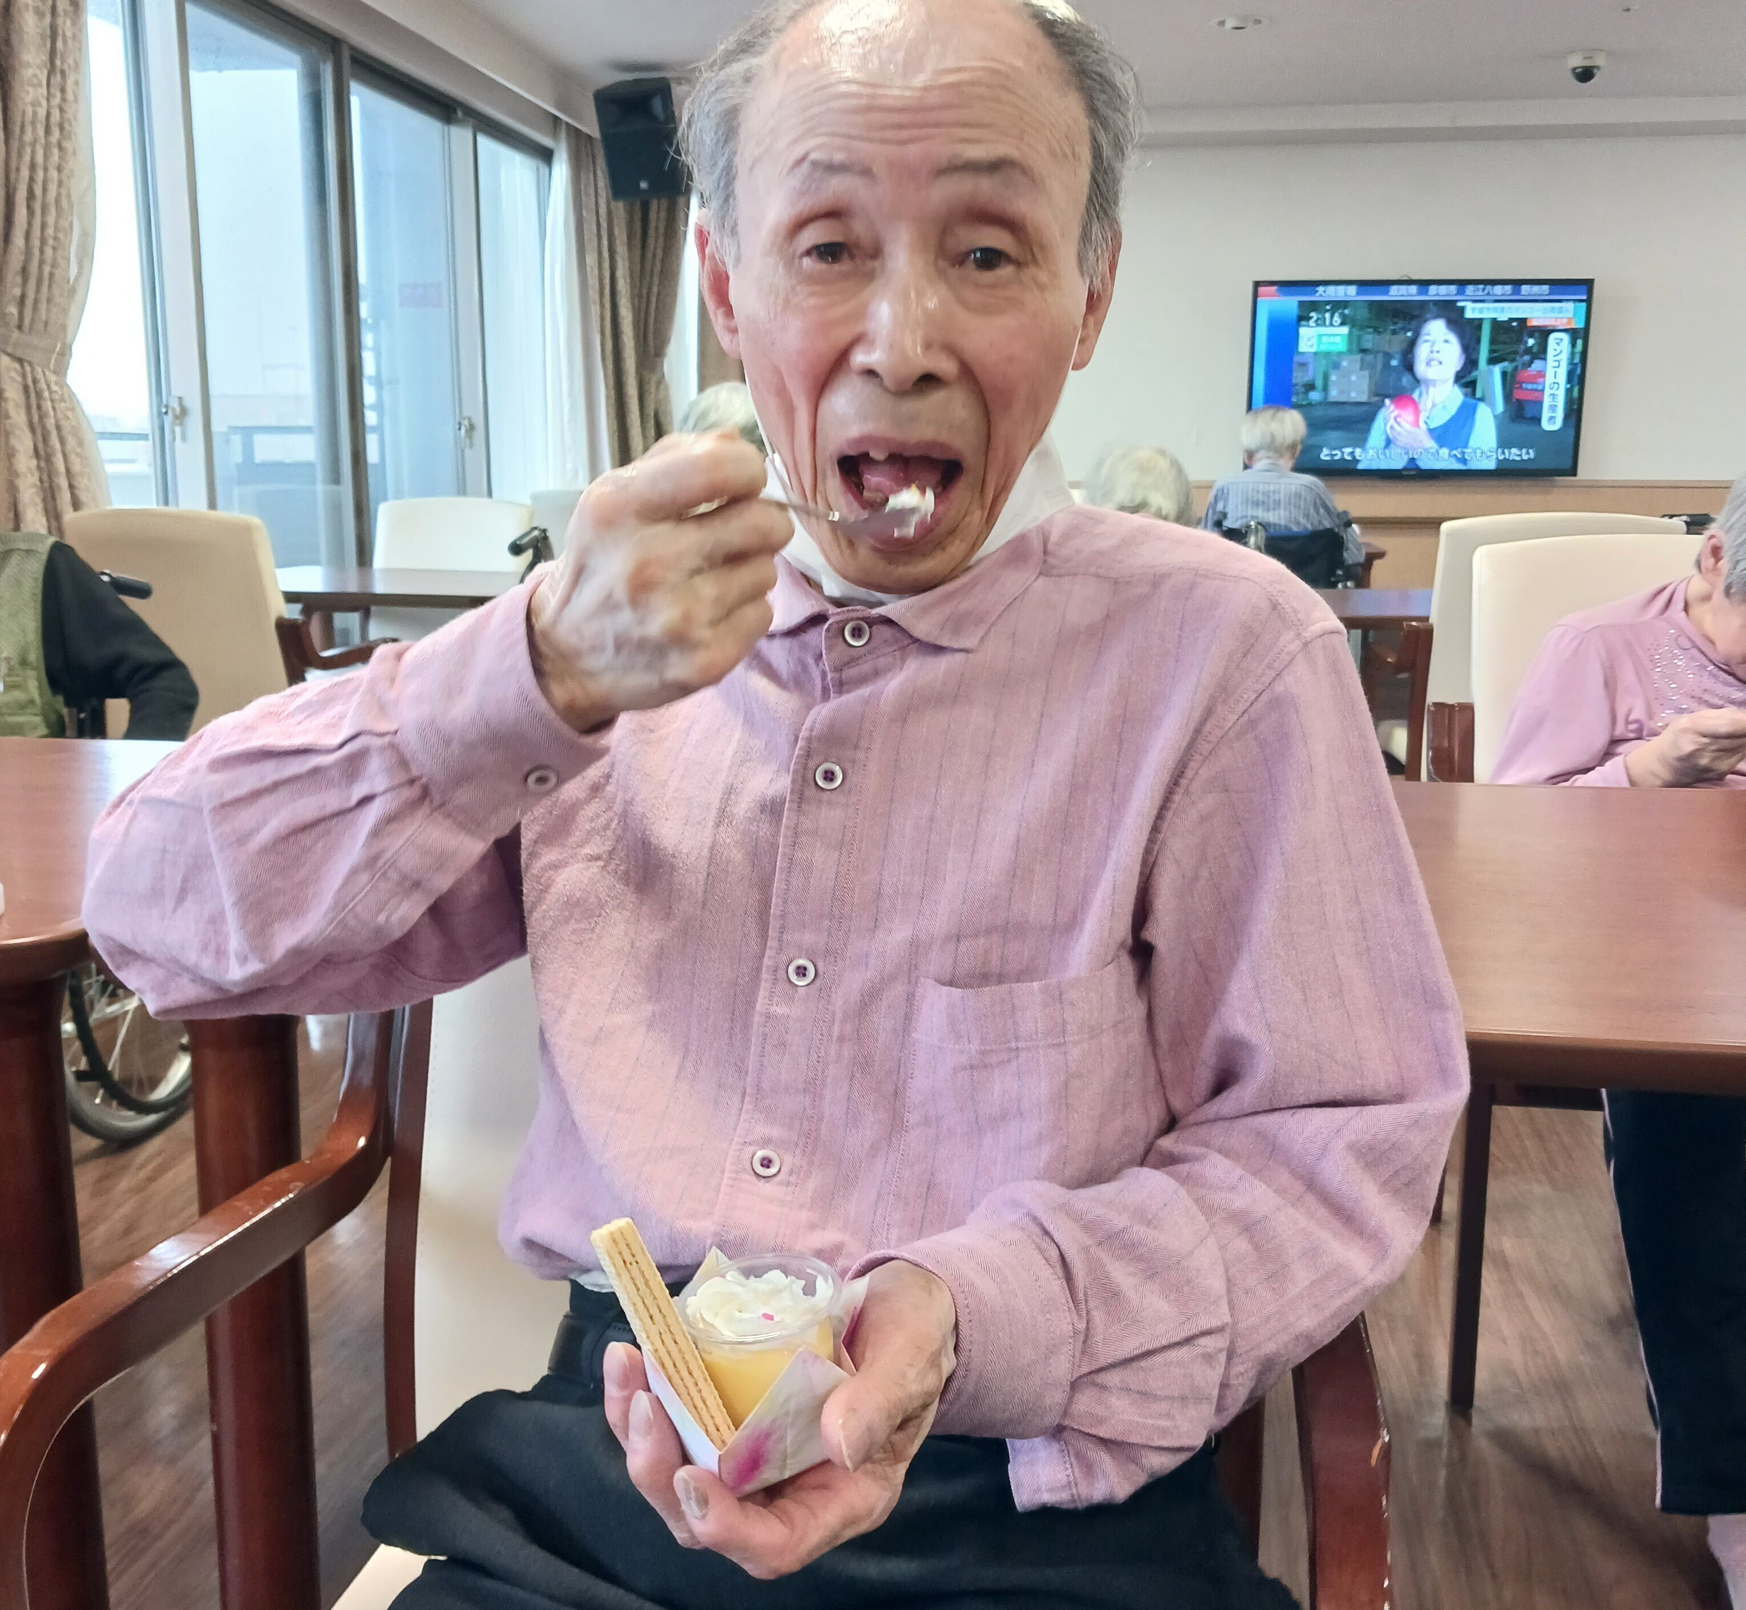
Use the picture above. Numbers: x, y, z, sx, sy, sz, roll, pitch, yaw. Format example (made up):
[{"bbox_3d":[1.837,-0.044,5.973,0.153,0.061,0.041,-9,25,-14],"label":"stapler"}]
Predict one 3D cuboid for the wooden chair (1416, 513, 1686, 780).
[{"bbox_3d":[1.443,-0.179,4.079,0.590,0.930,0.600,2,11,7],"label":"wooden chair"}]

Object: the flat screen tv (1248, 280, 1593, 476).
[{"bbox_3d":[2.244,-1.770,7.540,1.355,0.785,0.070,2,11,8],"label":"flat screen tv"}]

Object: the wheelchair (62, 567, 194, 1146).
[{"bbox_3d":[-1.457,0.121,2.572,0.600,0.890,0.980,2,11,7],"label":"wheelchair"}]

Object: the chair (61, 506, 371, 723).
[{"bbox_3d":[-1.415,-0.203,4.160,0.590,0.930,0.600,3,11,12],"label":"chair"}]

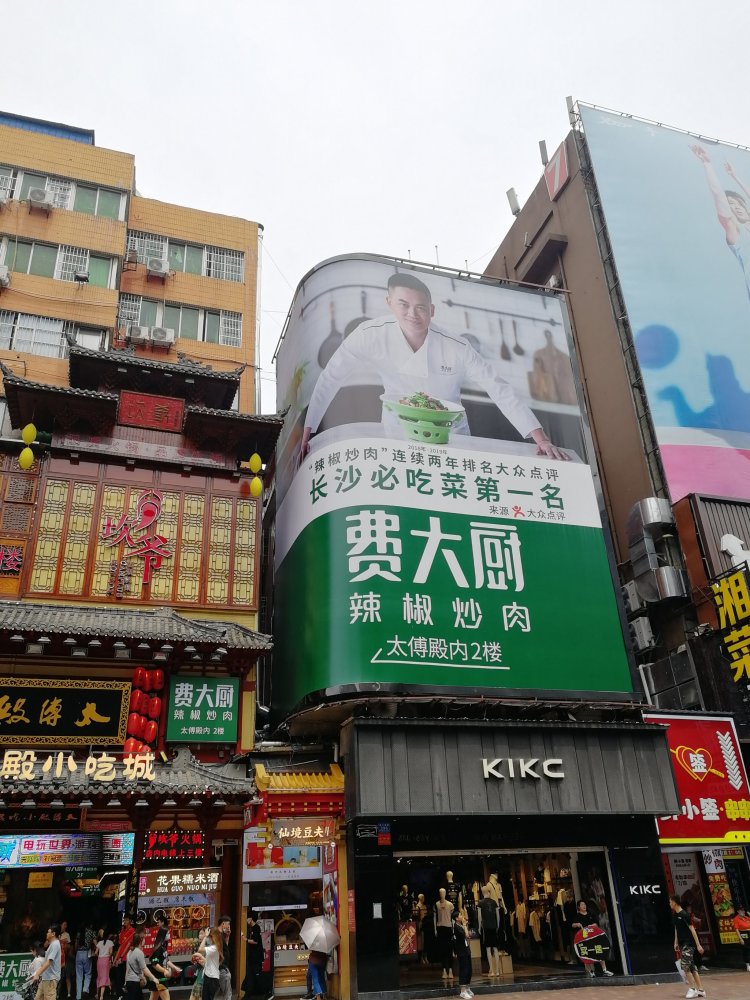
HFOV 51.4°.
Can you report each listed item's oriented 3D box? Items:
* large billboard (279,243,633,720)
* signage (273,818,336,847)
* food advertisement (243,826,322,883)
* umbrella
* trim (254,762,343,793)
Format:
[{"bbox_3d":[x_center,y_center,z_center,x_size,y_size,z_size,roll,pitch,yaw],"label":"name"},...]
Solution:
[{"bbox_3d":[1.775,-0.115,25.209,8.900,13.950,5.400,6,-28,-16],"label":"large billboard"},{"bbox_3d":[-1.644,7.681,18.029,1.470,0.580,0.110,6,-28,-16],"label":"signage"},{"bbox_3d":[-2.189,8.485,18.718,1.930,1.170,0.130,6,-28,-16],"label":"food advertisement"},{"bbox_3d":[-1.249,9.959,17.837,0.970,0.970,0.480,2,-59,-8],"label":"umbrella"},{"bbox_3d":[-1.837,6.743,18.904,2.020,0.750,0.900,6,-28,-16],"label":"trim"}]

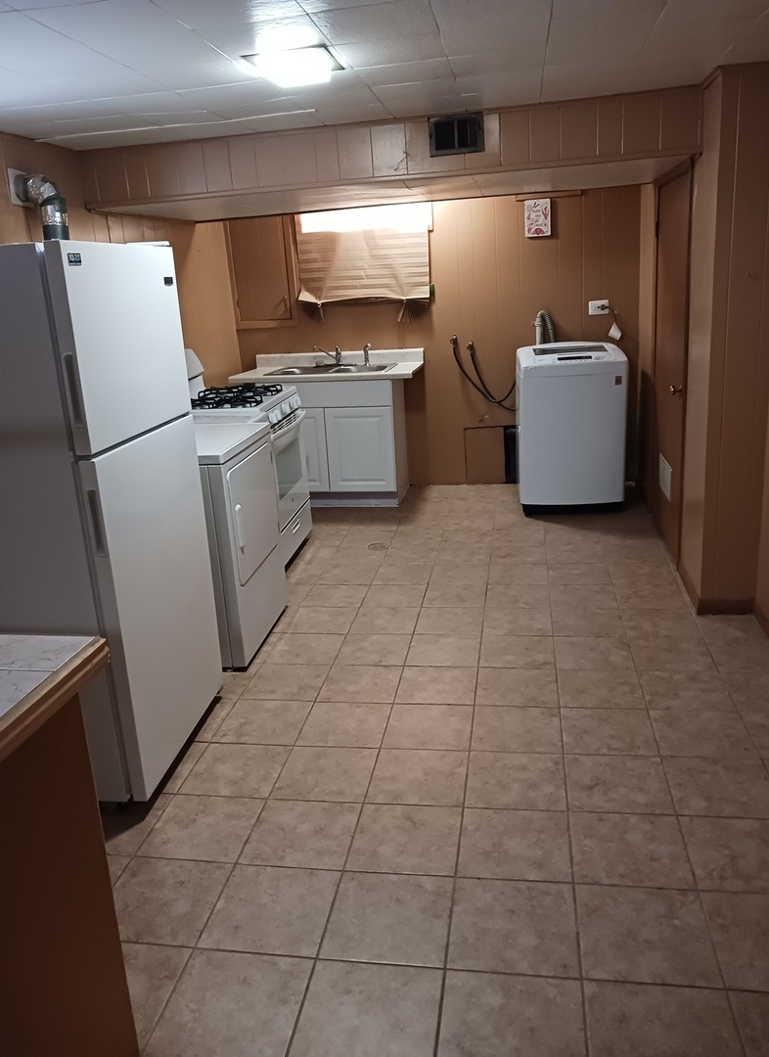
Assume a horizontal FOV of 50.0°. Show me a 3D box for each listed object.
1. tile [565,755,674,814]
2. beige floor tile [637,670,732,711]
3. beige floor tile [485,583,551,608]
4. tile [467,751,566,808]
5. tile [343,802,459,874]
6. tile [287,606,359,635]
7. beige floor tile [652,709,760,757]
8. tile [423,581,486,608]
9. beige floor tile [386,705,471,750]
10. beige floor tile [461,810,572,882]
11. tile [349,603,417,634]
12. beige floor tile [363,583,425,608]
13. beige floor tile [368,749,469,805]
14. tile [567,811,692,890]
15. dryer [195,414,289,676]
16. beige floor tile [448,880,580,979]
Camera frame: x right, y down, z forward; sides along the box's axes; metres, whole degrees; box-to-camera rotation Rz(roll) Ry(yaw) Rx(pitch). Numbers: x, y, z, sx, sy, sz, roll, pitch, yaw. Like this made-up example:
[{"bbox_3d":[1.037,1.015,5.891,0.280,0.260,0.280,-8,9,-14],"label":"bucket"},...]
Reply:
[{"bbox_3d":[0.717,0.791,2.552,0.305,0.010,0.305,-1,17,10],"label":"tile"},{"bbox_3d":[1.123,0.609,3.096,0.304,0.010,0.304,-1,17,10],"label":"beige floor tile"},{"bbox_3d":[0.653,0.337,4.003,0.301,0.015,0.301,-1,18,10],"label":"beige floor tile"},{"bbox_3d":[0.418,0.800,2.621,0.304,0.010,0.304,-1,17,10],"label":"tile"},{"bbox_3d":[0.065,0.888,2.357,0.301,0.015,0.301,-1,18,10],"label":"tile"},{"bbox_3d":[-0.296,0.446,3.939,0.304,0.010,0.304,-1,17,10],"label":"tile"},{"bbox_3d":[1.069,0.696,2.788,0.305,0.010,0.305,-1,17,10],"label":"beige floor tile"},{"bbox_3d":[0.353,0.341,4.055,0.301,0.015,0.301,-1,18,10],"label":"tile"},{"bbox_3d":[0.162,0.706,2.934,0.303,0.010,0.303,-1,17,10],"label":"beige floor tile"},{"bbox_3d":[0.366,0.882,2.307,0.302,0.010,0.302,-1,17,10],"label":"beige floor tile"},{"bbox_3d":[0.007,0.442,3.886,0.304,0.010,0.304,-1,17,10],"label":"tile"},{"bbox_3d":[0.054,0.346,4.136,0.303,0.010,0.303,-1,17,10],"label":"beige floor tile"},{"bbox_3d":[0.115,0.804,2.674,0.304,0.010,0.304,-1,17,10],"label":"beige floor tile"},{"bbox_3d":[0.667,0.879,2.254,0.302,0.010,0.302,-1,17,10],"label":"tile"},{"bbox_3d":[-0.891,0.059,3.650,0.700,0.940,0.670,-1,17,9],"label":"dryer"},{"bbox_3d":[0.318,0.976,2.022,0.301,0.015,0.301,-1,18,10],"label":"beige floor tile"}]

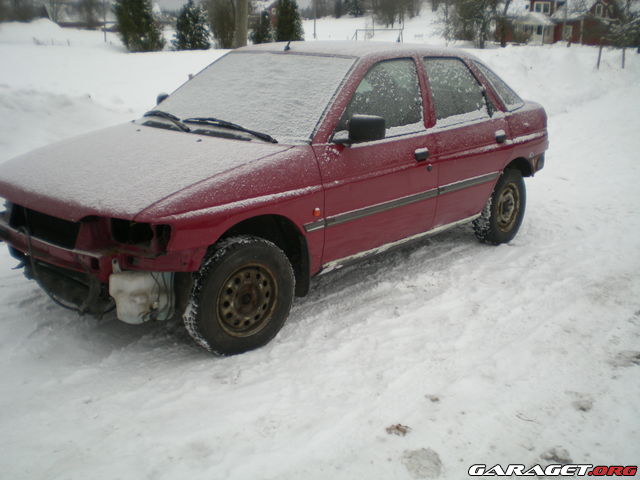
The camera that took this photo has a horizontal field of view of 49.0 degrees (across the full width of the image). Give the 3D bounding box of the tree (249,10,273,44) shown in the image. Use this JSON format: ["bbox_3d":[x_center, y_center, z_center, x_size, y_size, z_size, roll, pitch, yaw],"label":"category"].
[{"bbox_3d":[-4.829,-17.212,58.000,1.900,3.600,1.900,-1,16,-5],"label":"tree"}]

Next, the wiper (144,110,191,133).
[{"bbox_3d":[-0.897,-0.698,4.101,0.085,0.075,0.550,-12,20,-37],"label":"wiper"}]

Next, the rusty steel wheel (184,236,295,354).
[{"bbox_3d":[-0.370,0.262,3.263,0.580,0.580,0.185,-13,21,-40],"label":"rusty steel wheel"}]

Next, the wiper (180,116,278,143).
[{"bbox_3d":[-0.487,-0.598,3.764,0.760,0.080,0.090,14,21,40],"label":"wiper"}]

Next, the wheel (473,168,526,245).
[{"bbox_3d":[1.308,-0.244,5.080,0.180,0.580,0.580,14,21,40],"label":"wheel"}]

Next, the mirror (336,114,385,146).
[{"bbox_3d":[0.201,-0.546,3.511,0.220,0.135,0.160,14,21,40],"label":"mirror"}]

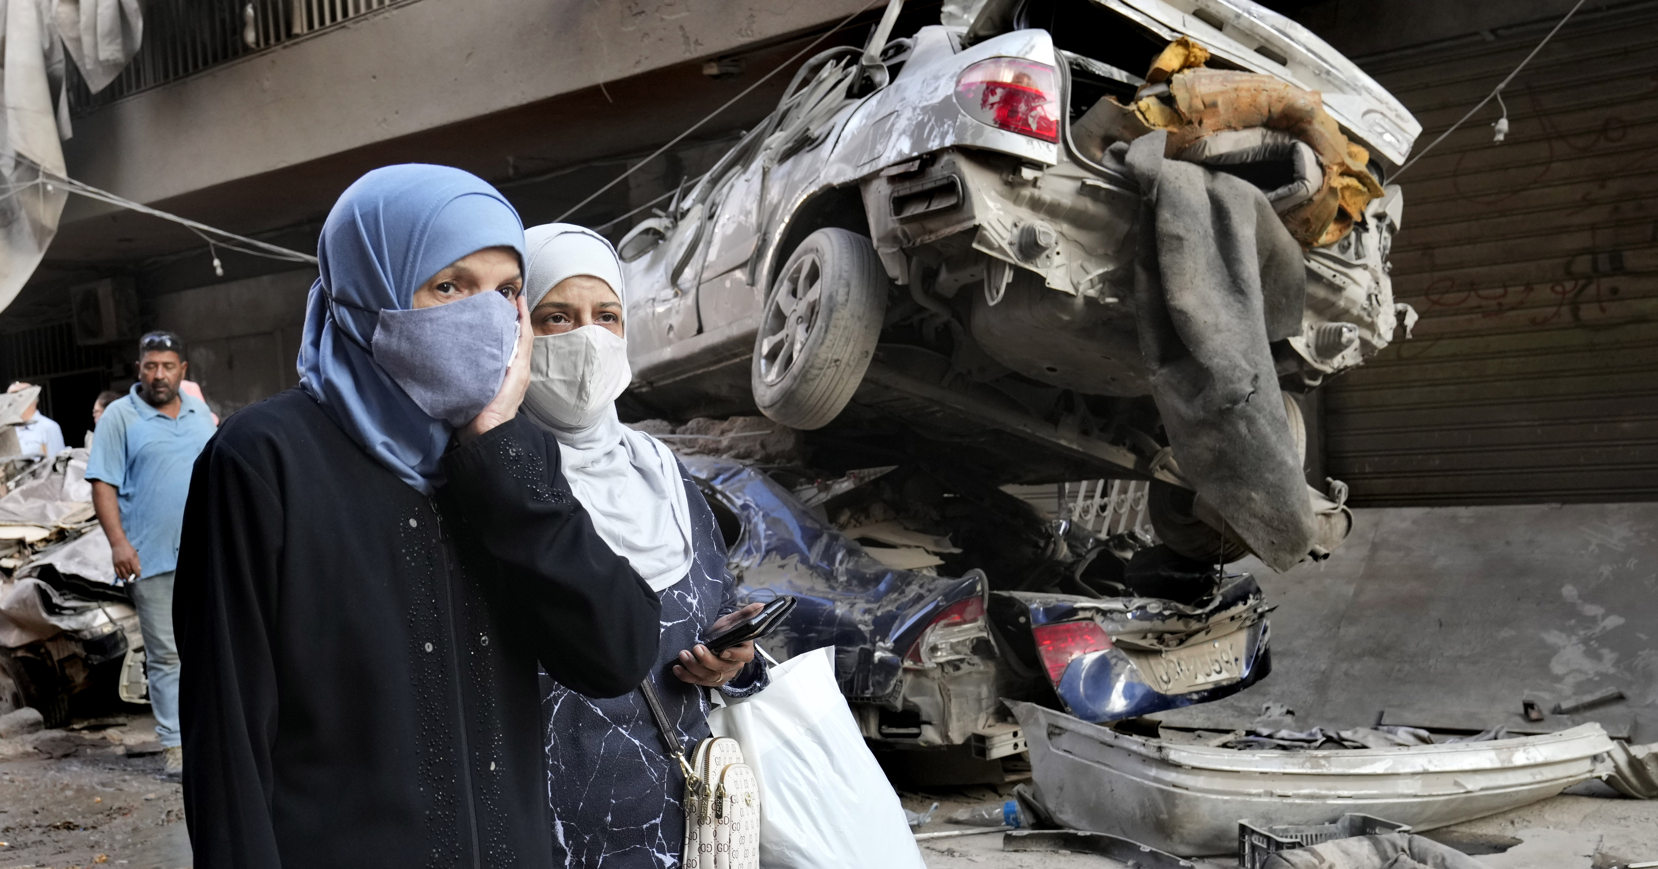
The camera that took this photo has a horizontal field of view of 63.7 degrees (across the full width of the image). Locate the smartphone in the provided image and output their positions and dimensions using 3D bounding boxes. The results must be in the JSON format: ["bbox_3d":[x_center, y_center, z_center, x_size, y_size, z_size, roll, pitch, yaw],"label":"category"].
[{"bbox_3d":[-0.088,0.207,1.450,0.077,0.014,0.155,-30,-2,7],"label":"smartphone"}]

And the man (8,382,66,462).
[{"bbox_3d":[-4.773,0.552,8.014,0.520,1.730,0.340,-4,1,9],"label":"man"}]

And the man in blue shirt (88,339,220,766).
[{"bbox_3d":[-2.630,0.466,5.220,0.540,1.730,0.350,-4,1,-37],"label":"man in blue shirt"}]

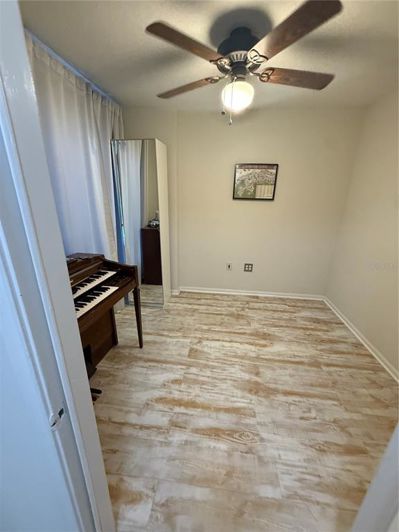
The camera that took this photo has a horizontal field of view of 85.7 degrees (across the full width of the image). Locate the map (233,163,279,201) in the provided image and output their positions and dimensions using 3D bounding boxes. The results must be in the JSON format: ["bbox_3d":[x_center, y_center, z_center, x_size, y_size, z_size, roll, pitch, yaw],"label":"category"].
[{"bbox_3d":[0.725,-1.083,2.795,0.535,0.434,0.025,3,18,6],"label":"map"}]

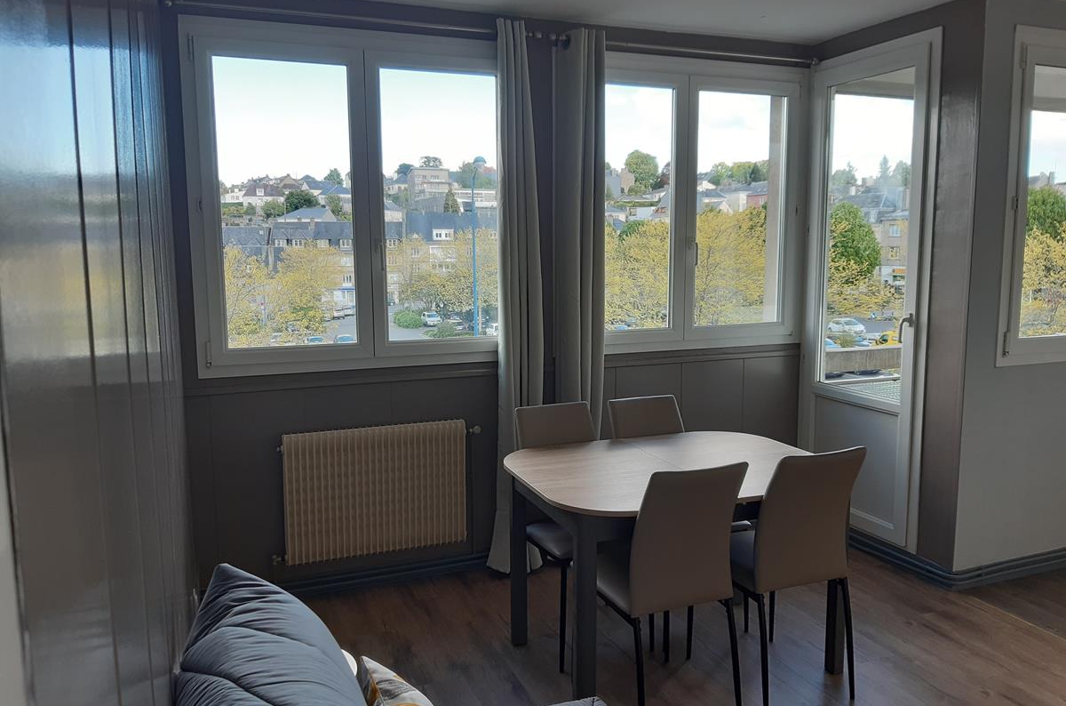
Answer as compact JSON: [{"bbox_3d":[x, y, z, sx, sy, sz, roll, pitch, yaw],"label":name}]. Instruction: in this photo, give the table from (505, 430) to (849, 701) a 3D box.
[{"bbox_3d":[0.543,0.792,3.081,1.221,0.752,0.912,-3,7,-20],"label":"table"}]

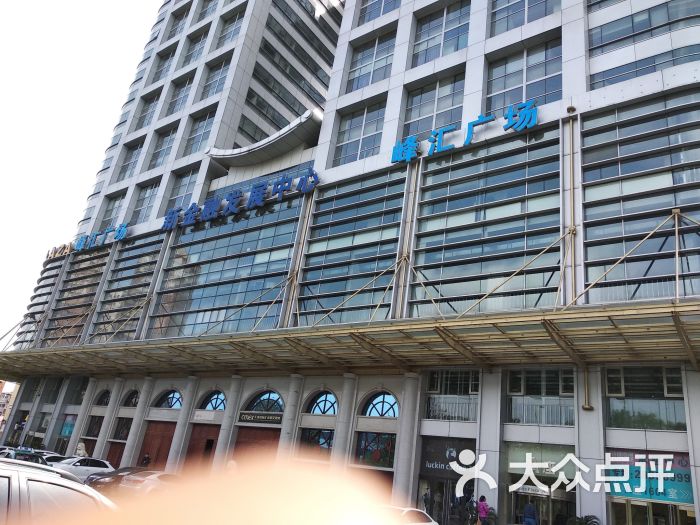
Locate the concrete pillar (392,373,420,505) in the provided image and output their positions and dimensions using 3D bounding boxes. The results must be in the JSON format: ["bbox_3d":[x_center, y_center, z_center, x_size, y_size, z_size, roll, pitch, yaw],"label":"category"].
[{"bbox_3d":[2.748,9.224,26.287,0.800,7.396,0.800,-9,-29,35],"label":"concrete pillar"}]

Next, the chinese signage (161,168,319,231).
[{"bbox_3d":[-9.113,-4.738,41.061,17.300,2.250,0.350,-9,-29,36],"label":"chinese signage"}]

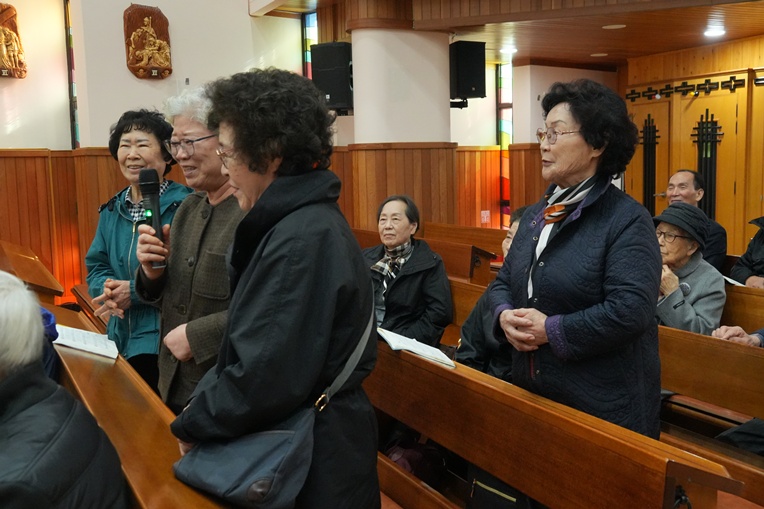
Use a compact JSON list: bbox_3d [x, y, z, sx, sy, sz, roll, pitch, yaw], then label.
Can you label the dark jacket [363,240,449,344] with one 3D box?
[{"bbox_3d":[0.097,0.204,3.580,0.390,0.560,0.470,-7,9,-40],"label":"dark jacket"}]

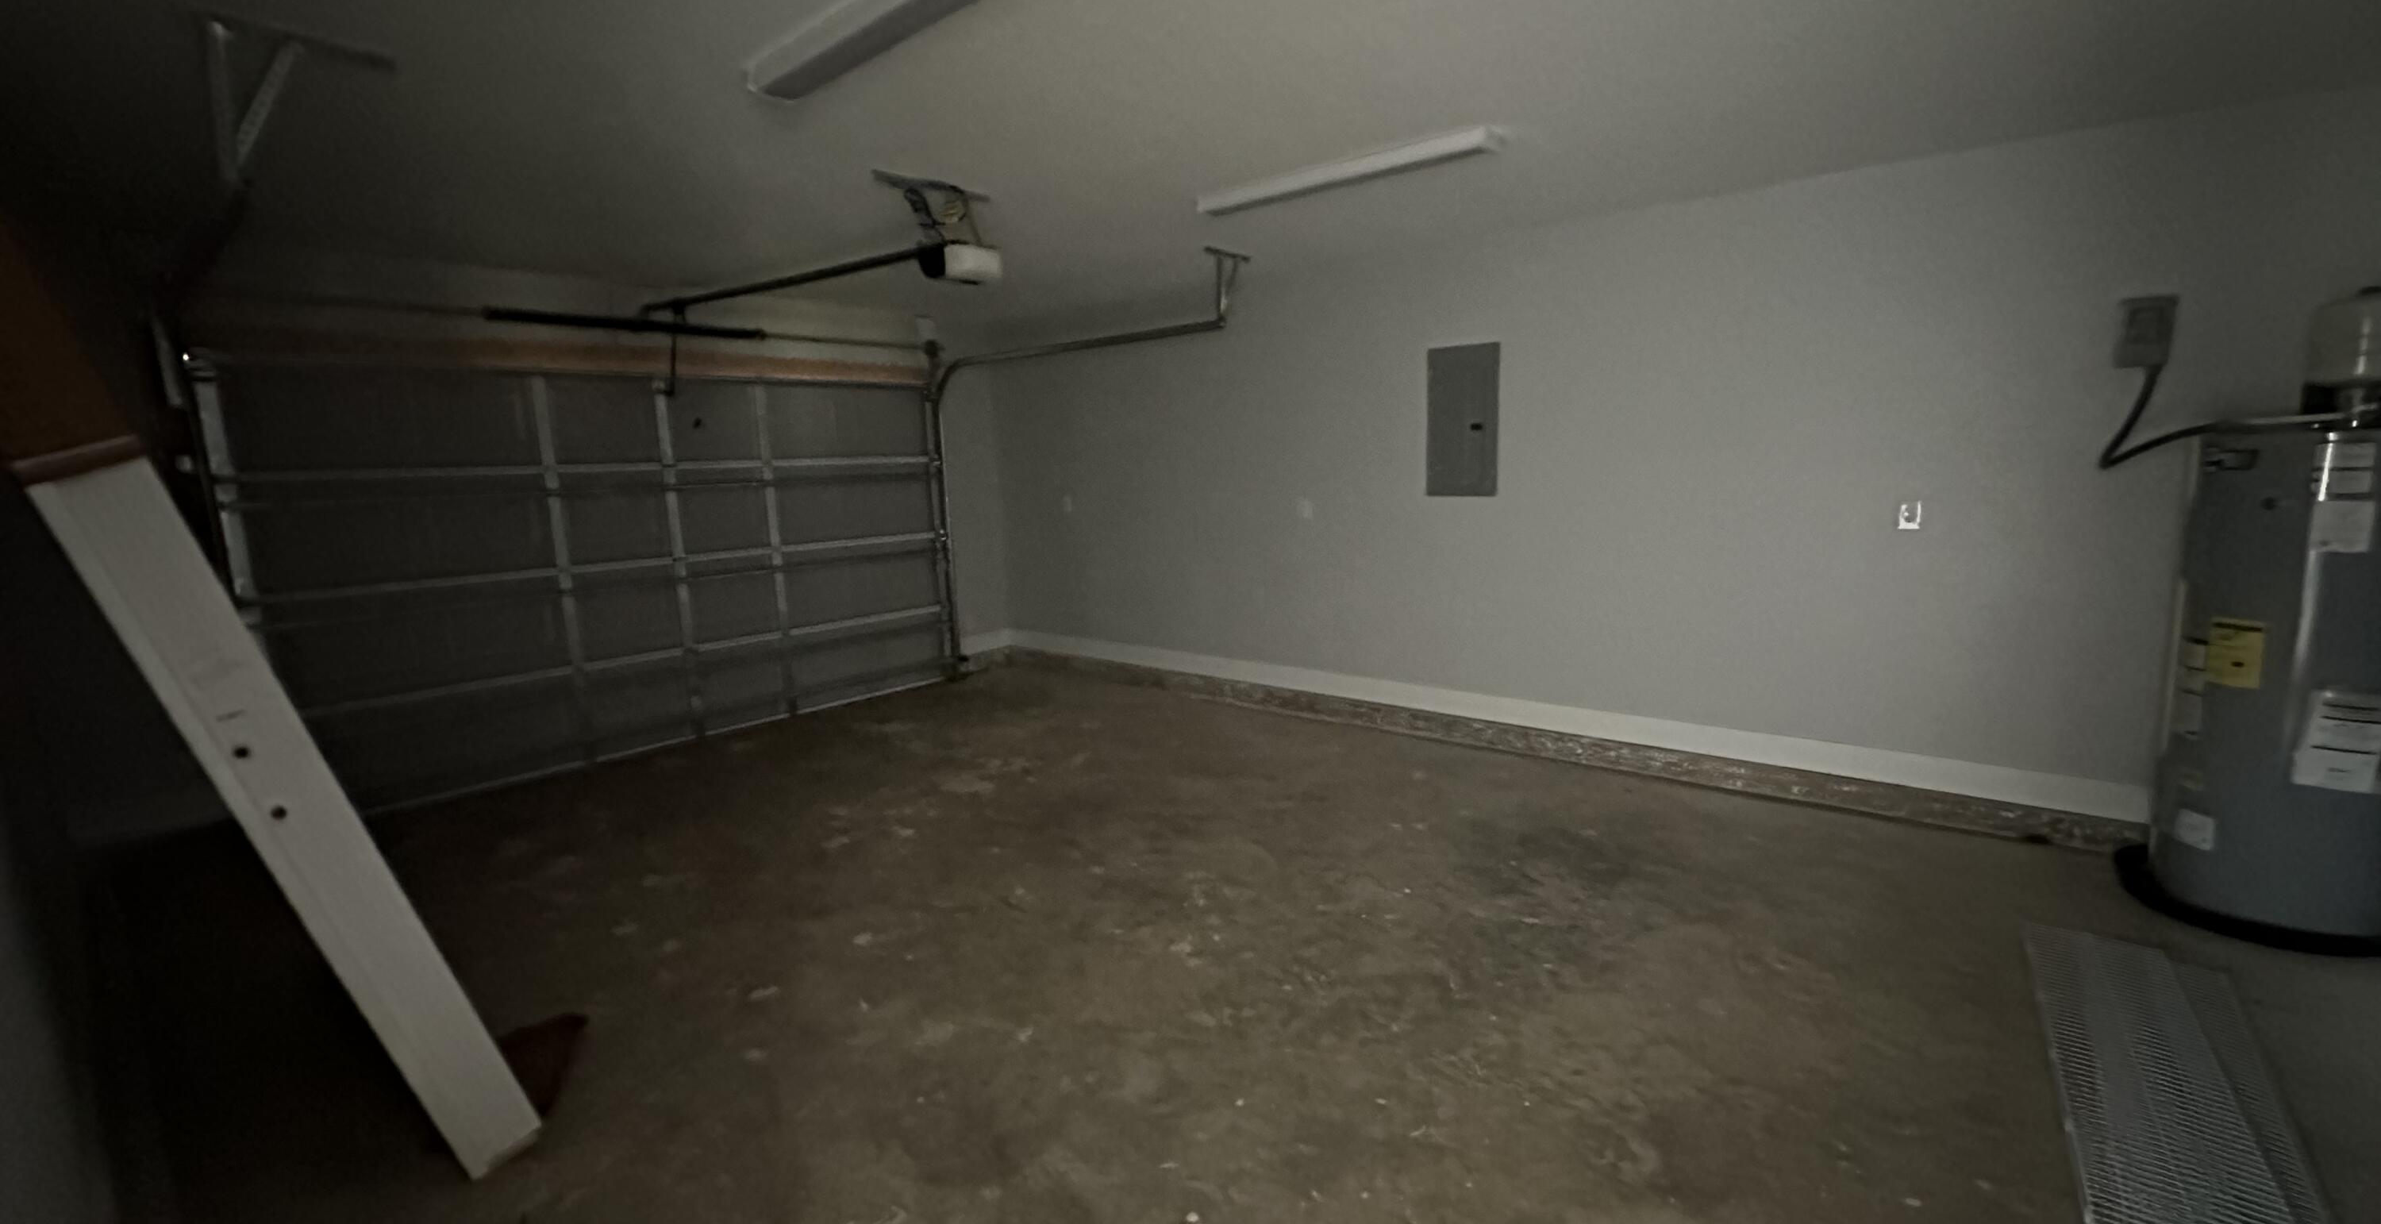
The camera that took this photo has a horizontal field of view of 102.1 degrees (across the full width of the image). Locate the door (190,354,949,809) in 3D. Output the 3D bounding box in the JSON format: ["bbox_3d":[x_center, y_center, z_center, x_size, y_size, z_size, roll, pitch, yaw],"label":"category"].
[{"bbox_3d":[-3.040,-0.293,5.646,0.080,2.150,3.680,6,12,40],"label":"door"}]

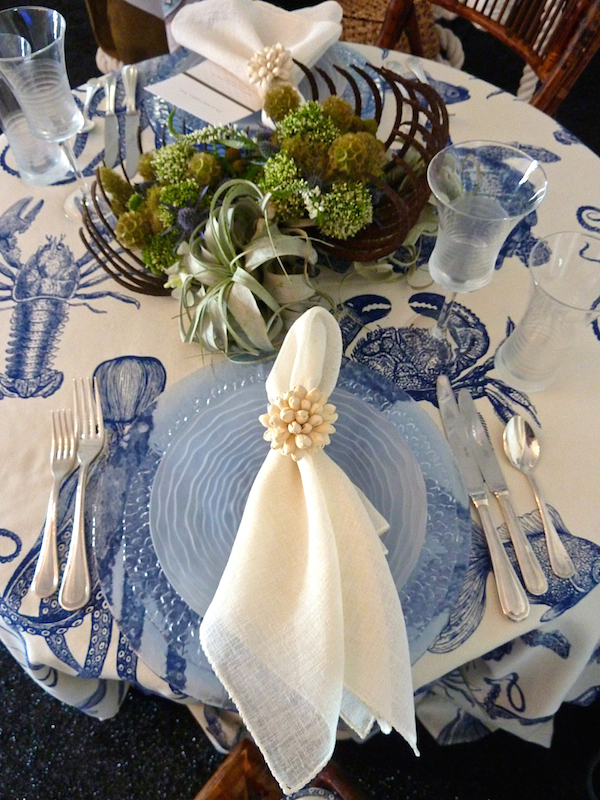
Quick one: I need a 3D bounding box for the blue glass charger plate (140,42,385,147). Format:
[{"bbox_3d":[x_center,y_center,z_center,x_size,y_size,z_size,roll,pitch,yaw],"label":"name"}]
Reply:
[{"bbox_3d":[-0.046,-0.413,0.791,0.329,0.019,0.329,0,61,0],"label":"blue glass charger plate"}]

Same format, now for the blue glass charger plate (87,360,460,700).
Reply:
[{"bbox_3d":[-0.014,0.097,0.512,0.329,0.019,0.329,0,61,0],"label":"blue glass charger plate"}]

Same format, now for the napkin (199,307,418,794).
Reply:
[{"bbox_3d":[0.004,0.104,0.507,0.178,0.110,0.405,0,61,0],"label":"napkin"}]

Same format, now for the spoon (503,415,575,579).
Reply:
[{"bbox_3d":[0.216,0.082,0.518,0.033,0.018,0.153,-5,61,-2],"label":"spoon"}]

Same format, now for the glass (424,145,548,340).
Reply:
[{"bbox_3d":[0.144,-0.115,0.521,0.087,0.204,0.087,0,61,0],"label":"glass"}]

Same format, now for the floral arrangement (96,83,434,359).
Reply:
[{"bbox_3d":[-0.026,-0.225,0.614,0.415,0.150,0.305,-13,62,-7],"label":"floral arrangement"}]

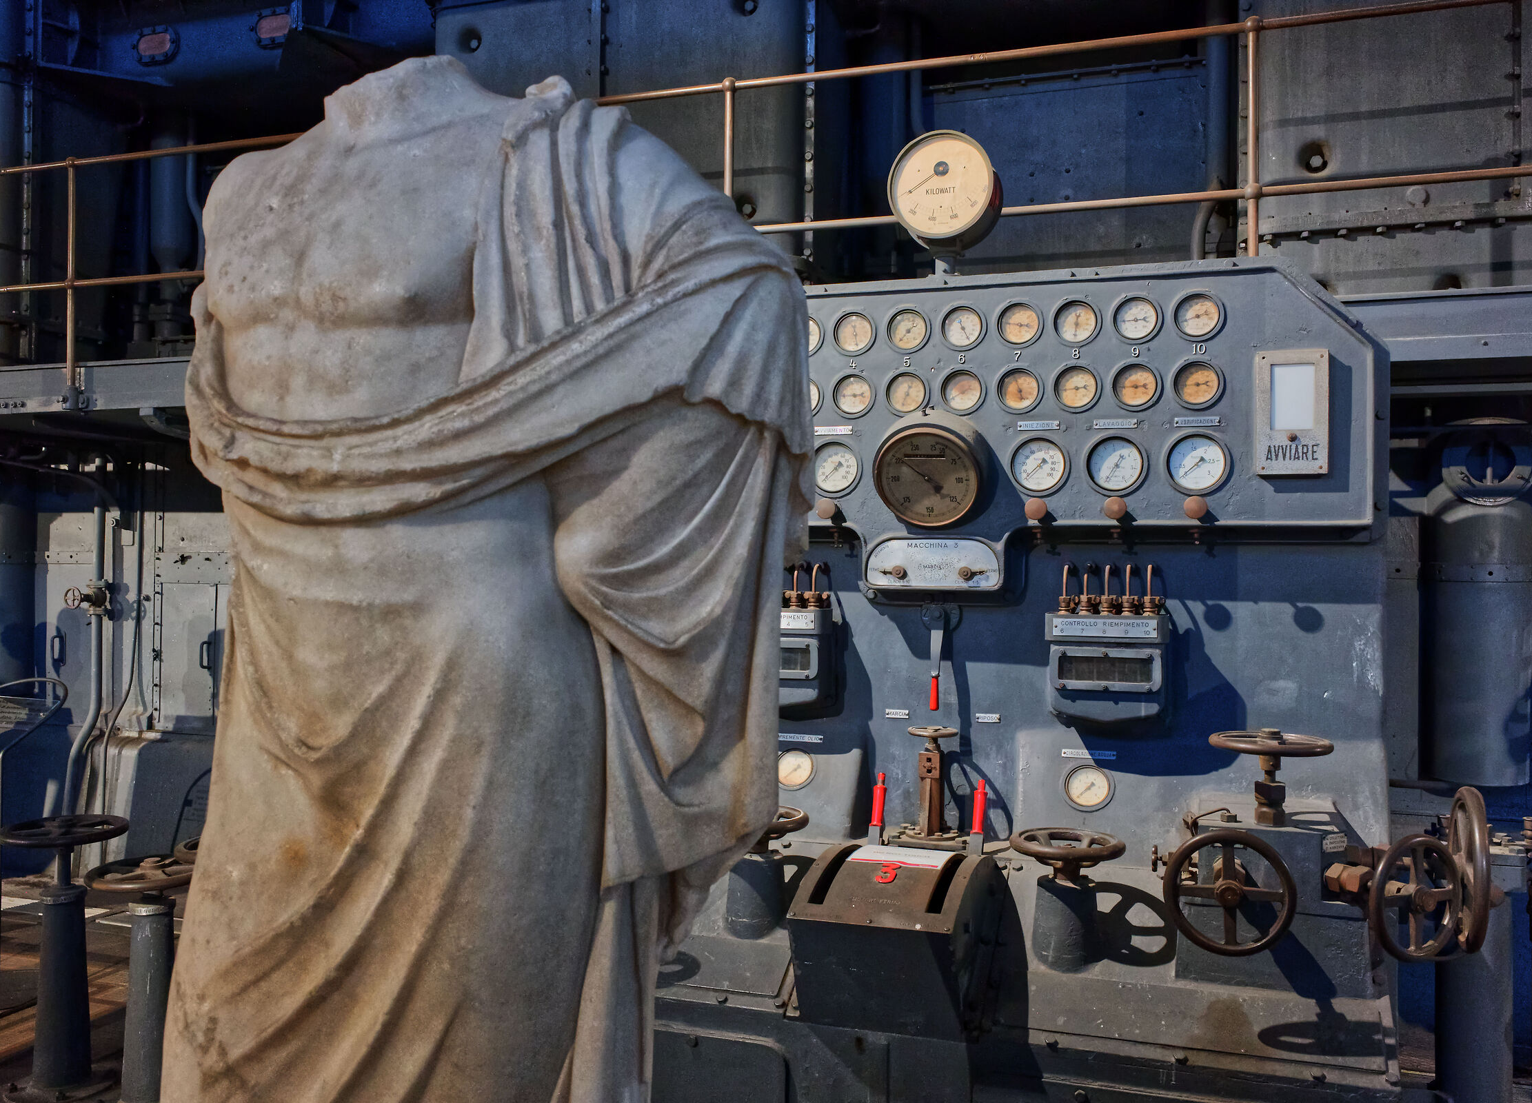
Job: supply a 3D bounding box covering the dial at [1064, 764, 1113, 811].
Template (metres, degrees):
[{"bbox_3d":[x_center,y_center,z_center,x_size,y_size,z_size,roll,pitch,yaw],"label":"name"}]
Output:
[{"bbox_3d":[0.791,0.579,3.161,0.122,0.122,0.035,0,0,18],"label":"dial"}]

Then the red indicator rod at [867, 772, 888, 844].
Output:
[{"bbox_3d":[0.322,0.738,3.700,0.038,0.210,0.038,0,-27,19],"label":"red indicator rod"}]

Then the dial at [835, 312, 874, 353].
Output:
[{"bbox_3d":[0.235,-0.577,3.392,0.114,0.114,0.036,0,0,18],"label":"dial"}]

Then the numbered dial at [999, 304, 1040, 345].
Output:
[{"bbox_3d":[0.750,-0.668,3.801,0.128,0.128,0.040,0,0,19],"label":"numbered dial"}]

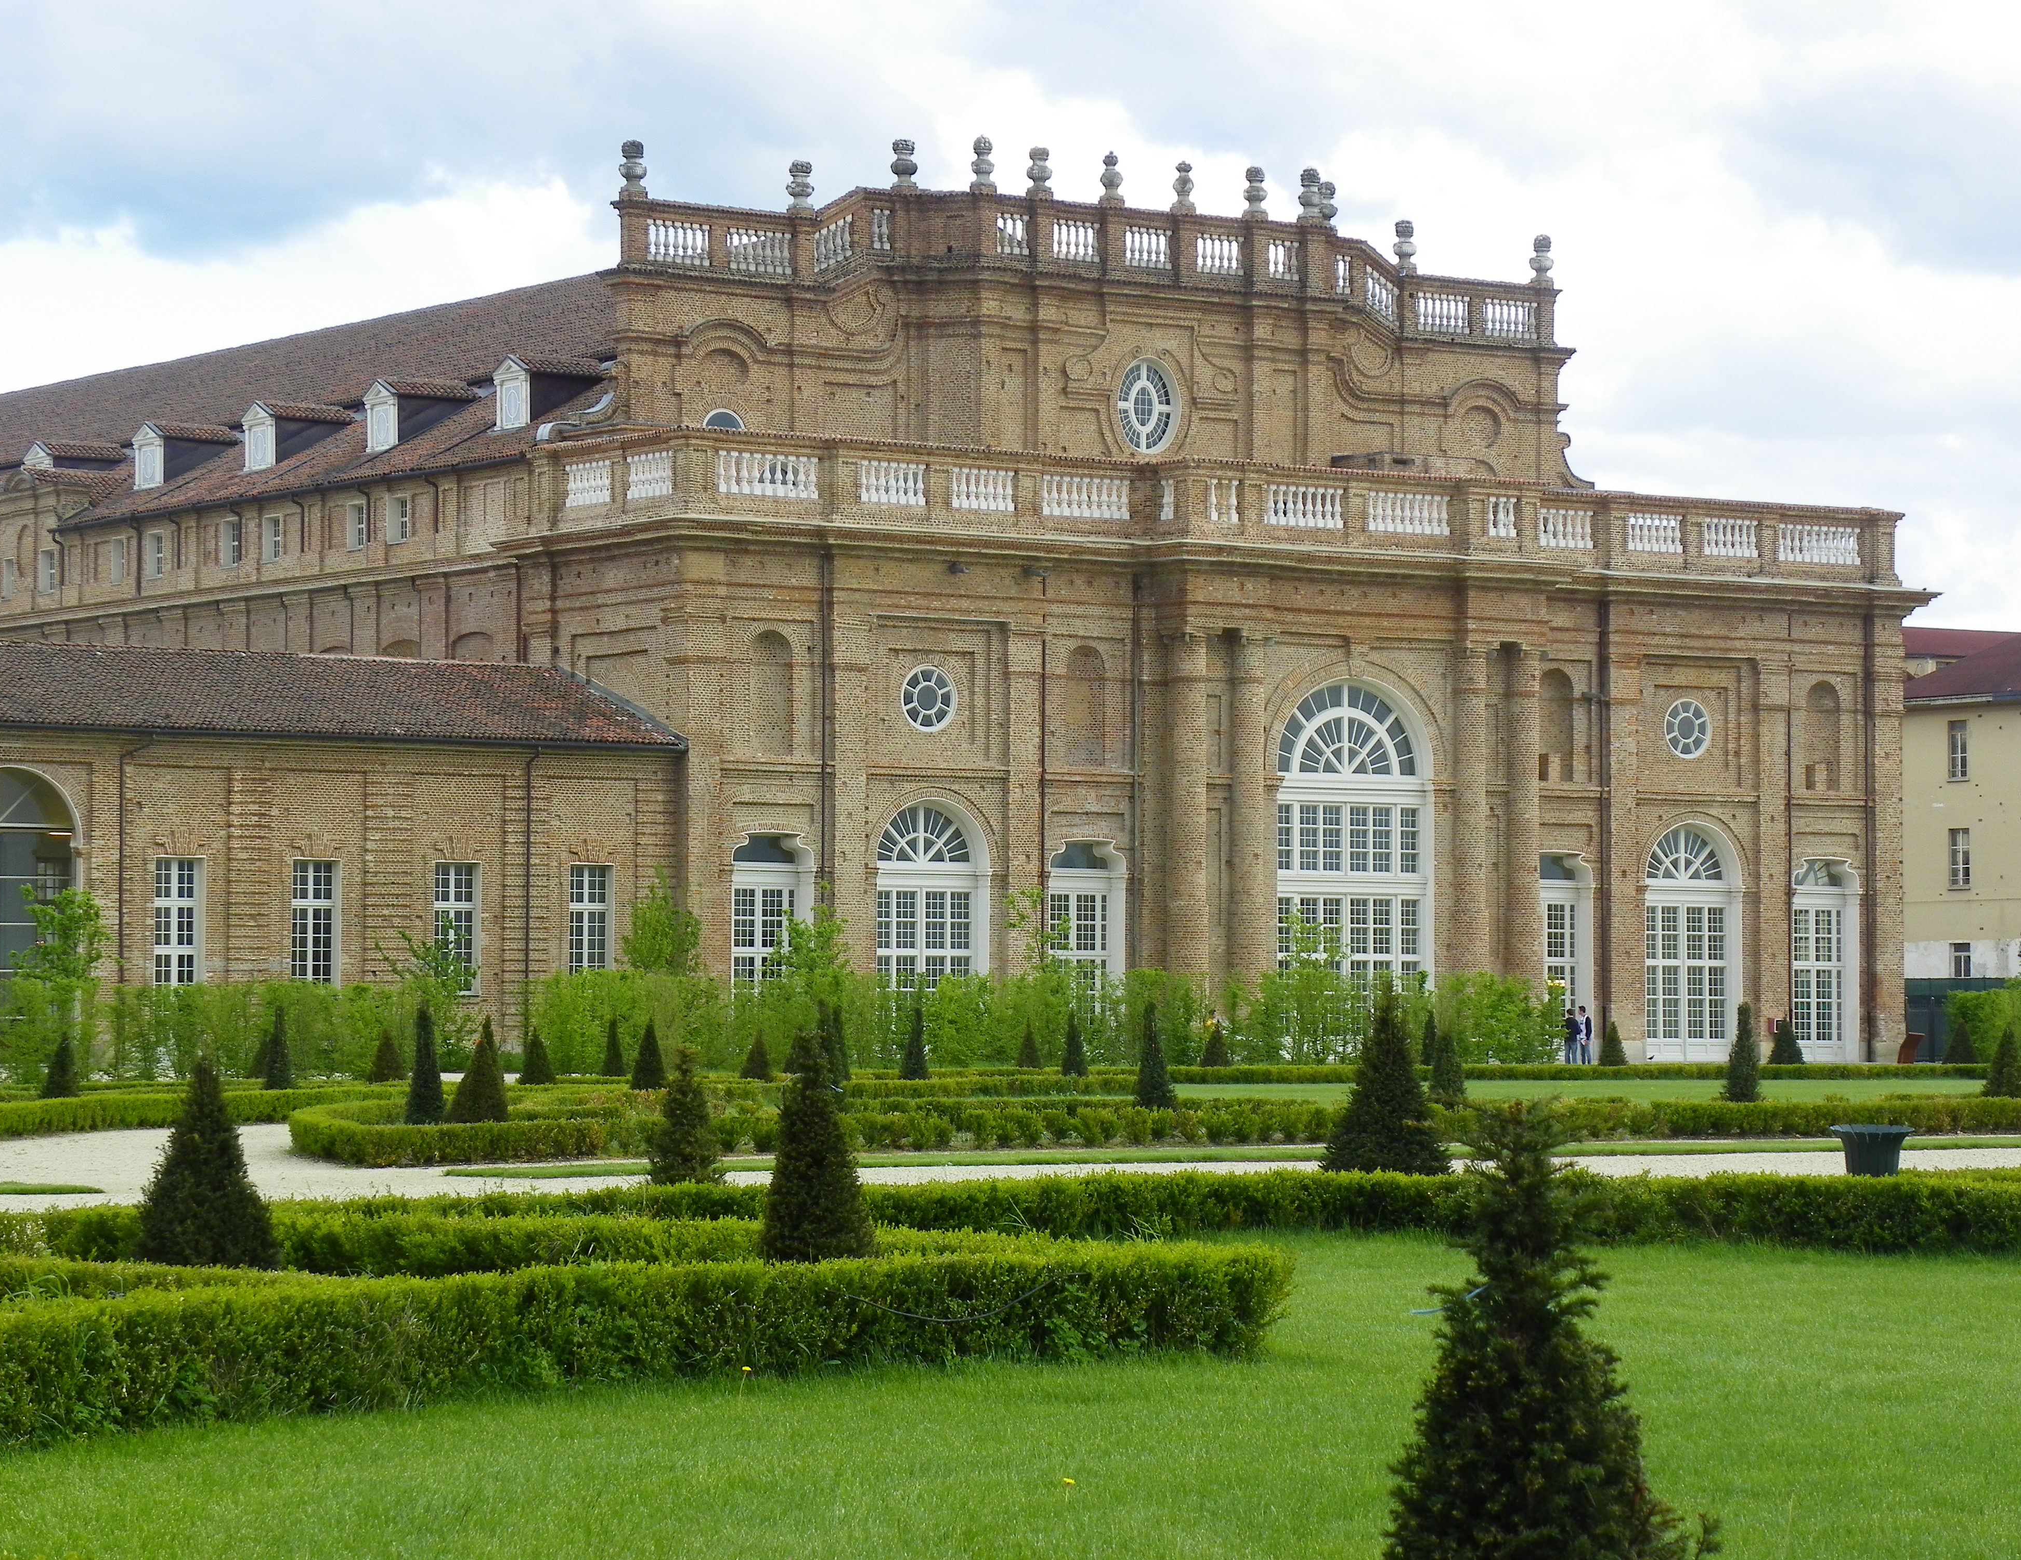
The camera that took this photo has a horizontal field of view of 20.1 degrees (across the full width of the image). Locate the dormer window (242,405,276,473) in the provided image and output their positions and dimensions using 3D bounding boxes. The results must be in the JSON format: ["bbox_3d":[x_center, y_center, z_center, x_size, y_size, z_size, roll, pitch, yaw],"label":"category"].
[{"bbox_3d":[-19.853,-9.143,152.378,0.600,1.837,1.911,2,-3,-35],"label":"dormer window"}]

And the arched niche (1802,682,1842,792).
[{"bbox_3d":[25.223,-1.335,178.209,1.482,3.449,0.500,2,-3,-34],"label":"arched niche"}]

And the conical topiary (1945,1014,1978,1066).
[{"bbox_3d":[22.830,6.419,136.972,0.760,1.451,0.760,0,-2,0],"label":"conical topiary"}]

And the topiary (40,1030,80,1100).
[{"bbox_3d":[-12.742,3.965,76.475,0.620,1.240,0.620,1,-2,-9],"label":"topiary"}]

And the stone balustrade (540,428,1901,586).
[{"bbox_3d":[6.621,-6.417,142.145,37.802,2.127,7.742,2,-3,-35],"label":"stone balustrade"}]

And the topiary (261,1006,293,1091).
[{"bbox_3d":[-10.409,3.975,81.033,0.484,1.558,0.484,0,-2,0],"label":"topiary"}]

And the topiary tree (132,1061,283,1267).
[{"bbox_3d":[-3.982,2.020,28.274,0.760,1.310,0.760,1,-2,-8],"label":"topiary tree"}]

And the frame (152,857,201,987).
[{"bbox_3d":[-21.021,3.664,143.760,1.360,3.430,0.300,2,-3,-35],"label":"frame"}]

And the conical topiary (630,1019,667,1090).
[{"bbox_3d":[-5.450,4.290,85.972,0.620,1.410,0.620,0,-2,-4],"label":"conical topiary"}]

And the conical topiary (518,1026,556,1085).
[{"bbox_3d":[-7.384,4.469,89.026,0.638,1.257,0.638,0,-2,0],"label":"conical topiary"}]

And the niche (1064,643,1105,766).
[{"bbox_3d":[1.946,-2.037,159.763,1.400,3.410,0.500,2,-3,-35],"label":"niche"}]

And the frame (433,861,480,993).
[{"bbox_3d":[-14.472,3.862,148.394,1.340,3.430,0.300,2,-3,-35],"label":"frame"}]

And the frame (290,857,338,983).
[{"bbox_3d":[-17.808,3.719,145.930,1.379,3.362,0.250,2,-3,-35],"label":"frame"}]

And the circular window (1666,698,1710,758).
[{"bbox_3d":[20.402,-1.506,172.701,1.820,1.800,0.300,2,-3,-35],"label":"circular window"}]

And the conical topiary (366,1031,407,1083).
[{"bbox_3d":[-10.388,4.740,94.978,0.670,1.125,0.670,0,-2,0],"label":"conical topiary"}]

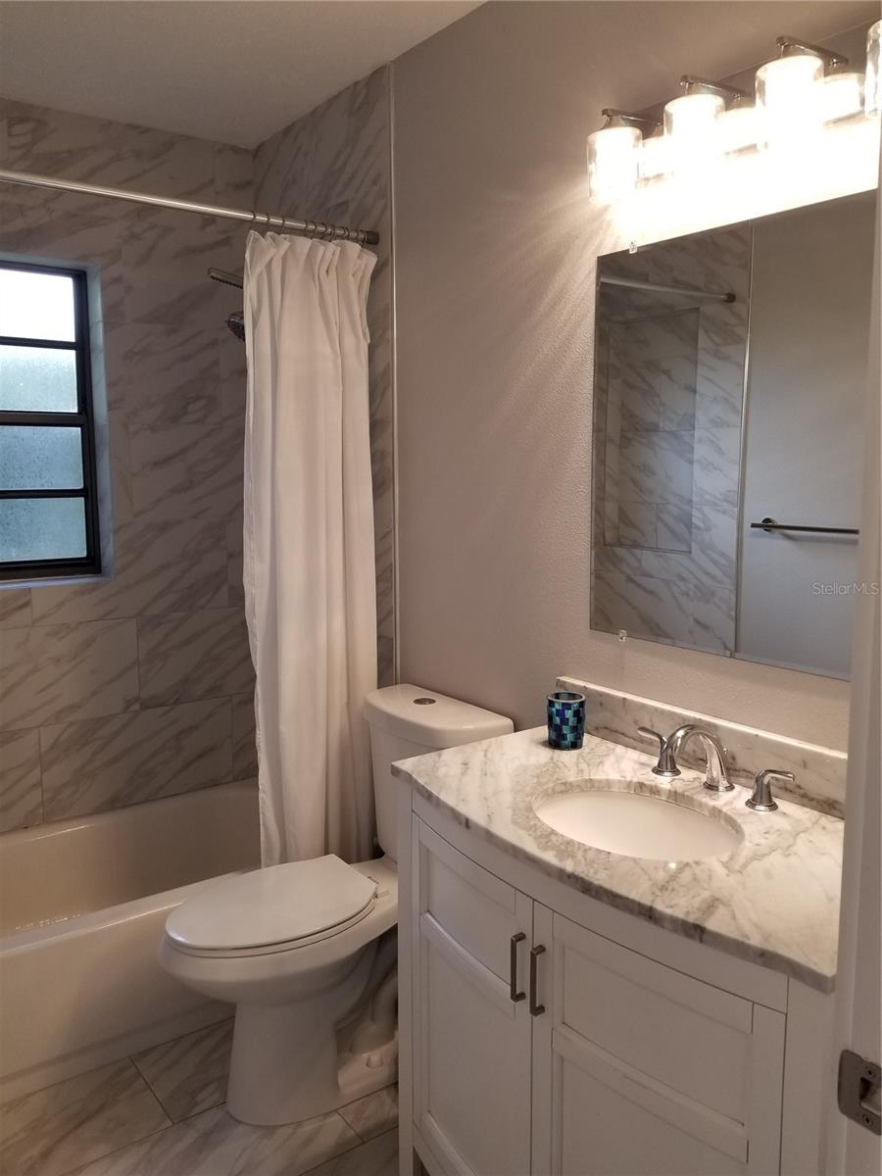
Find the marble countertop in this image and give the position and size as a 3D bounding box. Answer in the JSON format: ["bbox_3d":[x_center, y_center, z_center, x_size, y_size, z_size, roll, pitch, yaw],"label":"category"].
[{"bbox_3d":[0.328,0.369,1.426,0.481,0.020,0.875,-6,9,-36],"label":"marble countertop"}]

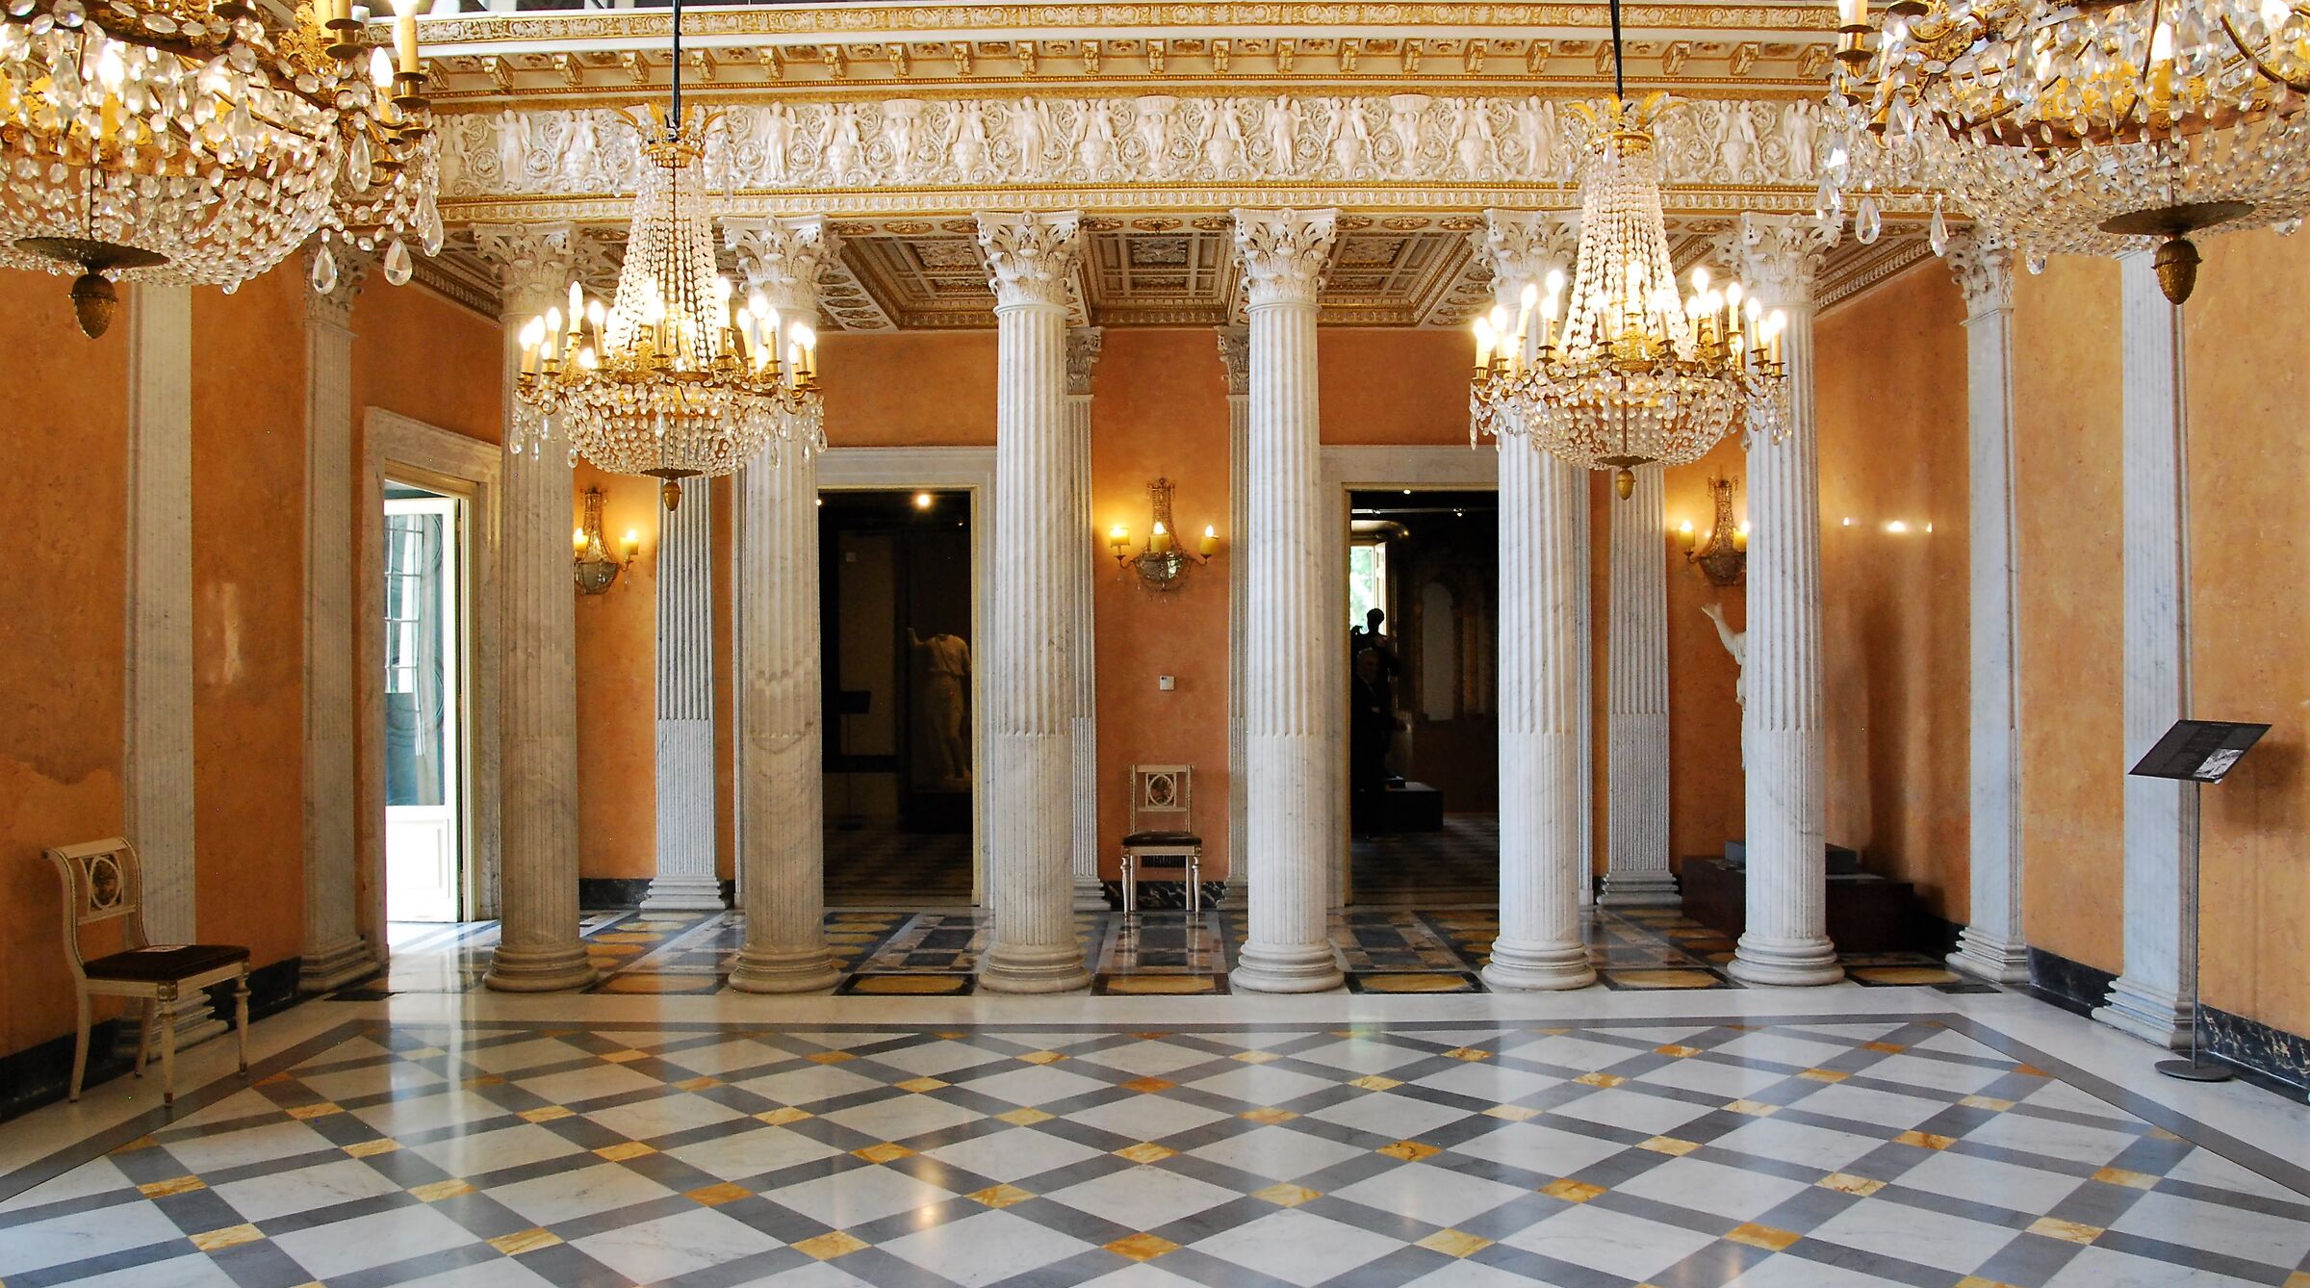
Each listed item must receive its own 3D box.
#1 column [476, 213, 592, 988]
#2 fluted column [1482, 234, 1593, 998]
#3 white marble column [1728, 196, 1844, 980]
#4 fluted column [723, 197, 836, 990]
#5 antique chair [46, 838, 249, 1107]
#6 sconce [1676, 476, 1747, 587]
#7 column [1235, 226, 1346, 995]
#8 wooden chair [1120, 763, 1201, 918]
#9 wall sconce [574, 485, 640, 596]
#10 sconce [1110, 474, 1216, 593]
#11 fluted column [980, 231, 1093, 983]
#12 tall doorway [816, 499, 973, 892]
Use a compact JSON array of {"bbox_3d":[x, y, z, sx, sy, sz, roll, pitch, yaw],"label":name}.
[{"bbox_3d":[-3.076,-0.182,7.654,0.570,3.720,0.570,0,-1,0],"label":"column"},{"bbox_3d":[1.841,-0.207,7.437,0.550,3.645,0.550,0,0,0],"label":"fluted column"},{"bbox_3d":[3.102,-0.222,7.611,0.560,3.720,0.560,0,-1,0],"label":"white marble column"},{"bbox_3d":[-1.795,-0.183,7.456,0.550,3.645,0.550,0,0,0],"label":"fluted column"},{"bbox_3d":[-3.674,1.177,5.626,0.525,0.920,0.490,0,-1,0],"label":"antique chair"},{"bbox_3d":[3.593,-0.719,9.702,0.680,0.740,0.360,0,-1,0],"label":"sconce"},{"bbox_3d":[0.629,-0.199,7.443,0.550,3.645,0.550,0,0,0],"label":"column"},{"bbox_3d":[0.046,1.195,9.328,0.473,0.894,0.469,0,0,0],"label":"wooden chair"},{"bbox_3d":[-3.462,-0.646,9.450,0.650,0.671,0.300,0,0,0],"label":"wall sconce"},{"bbox_3d":[0.052,-0.688,9.726,0.690,0.740,0.360,0,-1,0],"label":"sconce"},{"bbox_3d":[-0.585,-0.191,7.449,0.550,3.645,0.550,0,0,0],"label":"fluted column"},{"bbox_3d":[-1.775,0.351,9.970,1.220,2.680,0.250,0,-1,0],"label":"tall doorway"}]

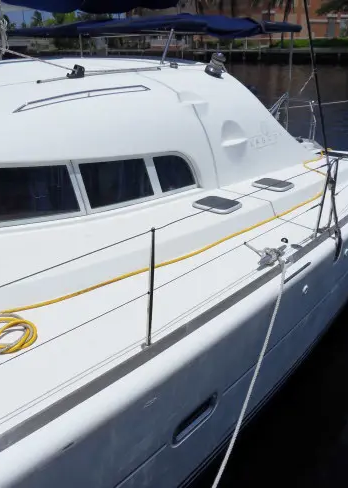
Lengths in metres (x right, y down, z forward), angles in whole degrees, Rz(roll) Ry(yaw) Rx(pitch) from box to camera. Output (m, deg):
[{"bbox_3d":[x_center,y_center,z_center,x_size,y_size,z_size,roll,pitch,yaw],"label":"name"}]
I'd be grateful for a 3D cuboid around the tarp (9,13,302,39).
[{"bbox_3d":[-0.437,-2.749,5.685,3.650,0.300,1.780,21,32,37],"label":"tarp"}]

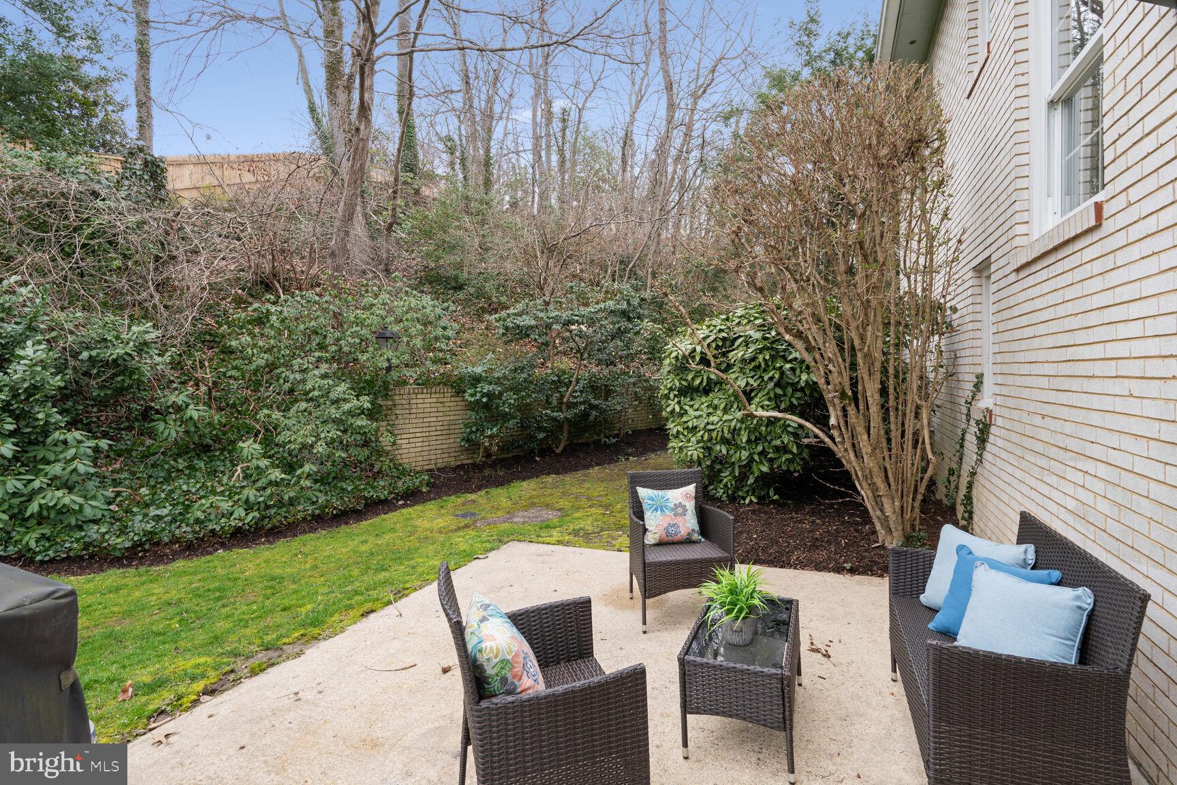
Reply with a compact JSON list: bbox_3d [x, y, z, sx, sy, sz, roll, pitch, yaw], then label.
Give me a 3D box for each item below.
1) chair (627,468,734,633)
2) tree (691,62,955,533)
[{"bbox_3d":[0.556,0.953,3.475,0.545,0.845,0.550,-1,2,-6],"label":"chair"},{"bbox_3d":[2.069,-0.787,4.829,2.250,4.100,2.050,-1,2,0],"label":"tree"}]

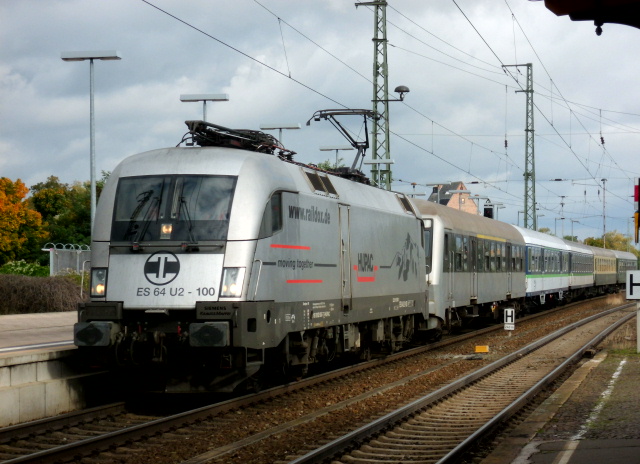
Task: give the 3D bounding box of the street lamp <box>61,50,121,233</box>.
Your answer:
[{"bbox_3d":[-5.173,-0.974,39.745,1.340,6.230,0.300,-1,-1,12],"label":"street lamp"}]

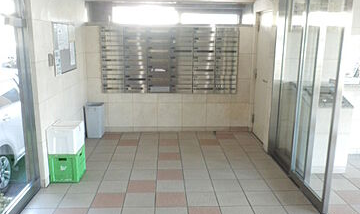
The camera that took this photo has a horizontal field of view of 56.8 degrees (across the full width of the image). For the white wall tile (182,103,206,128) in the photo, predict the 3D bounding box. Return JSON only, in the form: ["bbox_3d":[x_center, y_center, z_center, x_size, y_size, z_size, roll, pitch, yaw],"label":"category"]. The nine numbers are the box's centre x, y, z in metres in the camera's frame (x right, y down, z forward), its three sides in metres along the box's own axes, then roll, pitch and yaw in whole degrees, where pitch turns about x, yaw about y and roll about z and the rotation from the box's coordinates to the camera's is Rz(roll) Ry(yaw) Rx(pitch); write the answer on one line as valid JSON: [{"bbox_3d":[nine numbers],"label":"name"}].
[{"bbox_3d":[0.241,0.137,5.513,0.400,0.400,0.015,0,12,-3],"label":"white wall tile"}]

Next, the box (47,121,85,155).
[{"bbox_3d":[-1.247,0.332,3.671,0.290,0.280,0.350,0,12,-3],"label":"box"}]

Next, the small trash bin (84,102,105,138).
[{"bbox_3d":[-1.310,0.211,5.233,0.245,0.515,0.285,0,12,-3],"label":"small trash bin"}]

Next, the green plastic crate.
[{"bbox_3d":[-1.251,0.625,3.732,0.312,0.320,0.366,0,12,-3],"label":"green plastic crate"}]

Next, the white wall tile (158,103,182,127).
[{"bbox_3d":[-0.161,0.136,5.495,0.400,0.400,0.015,0,12,-3],"label":"white wall tile"}]

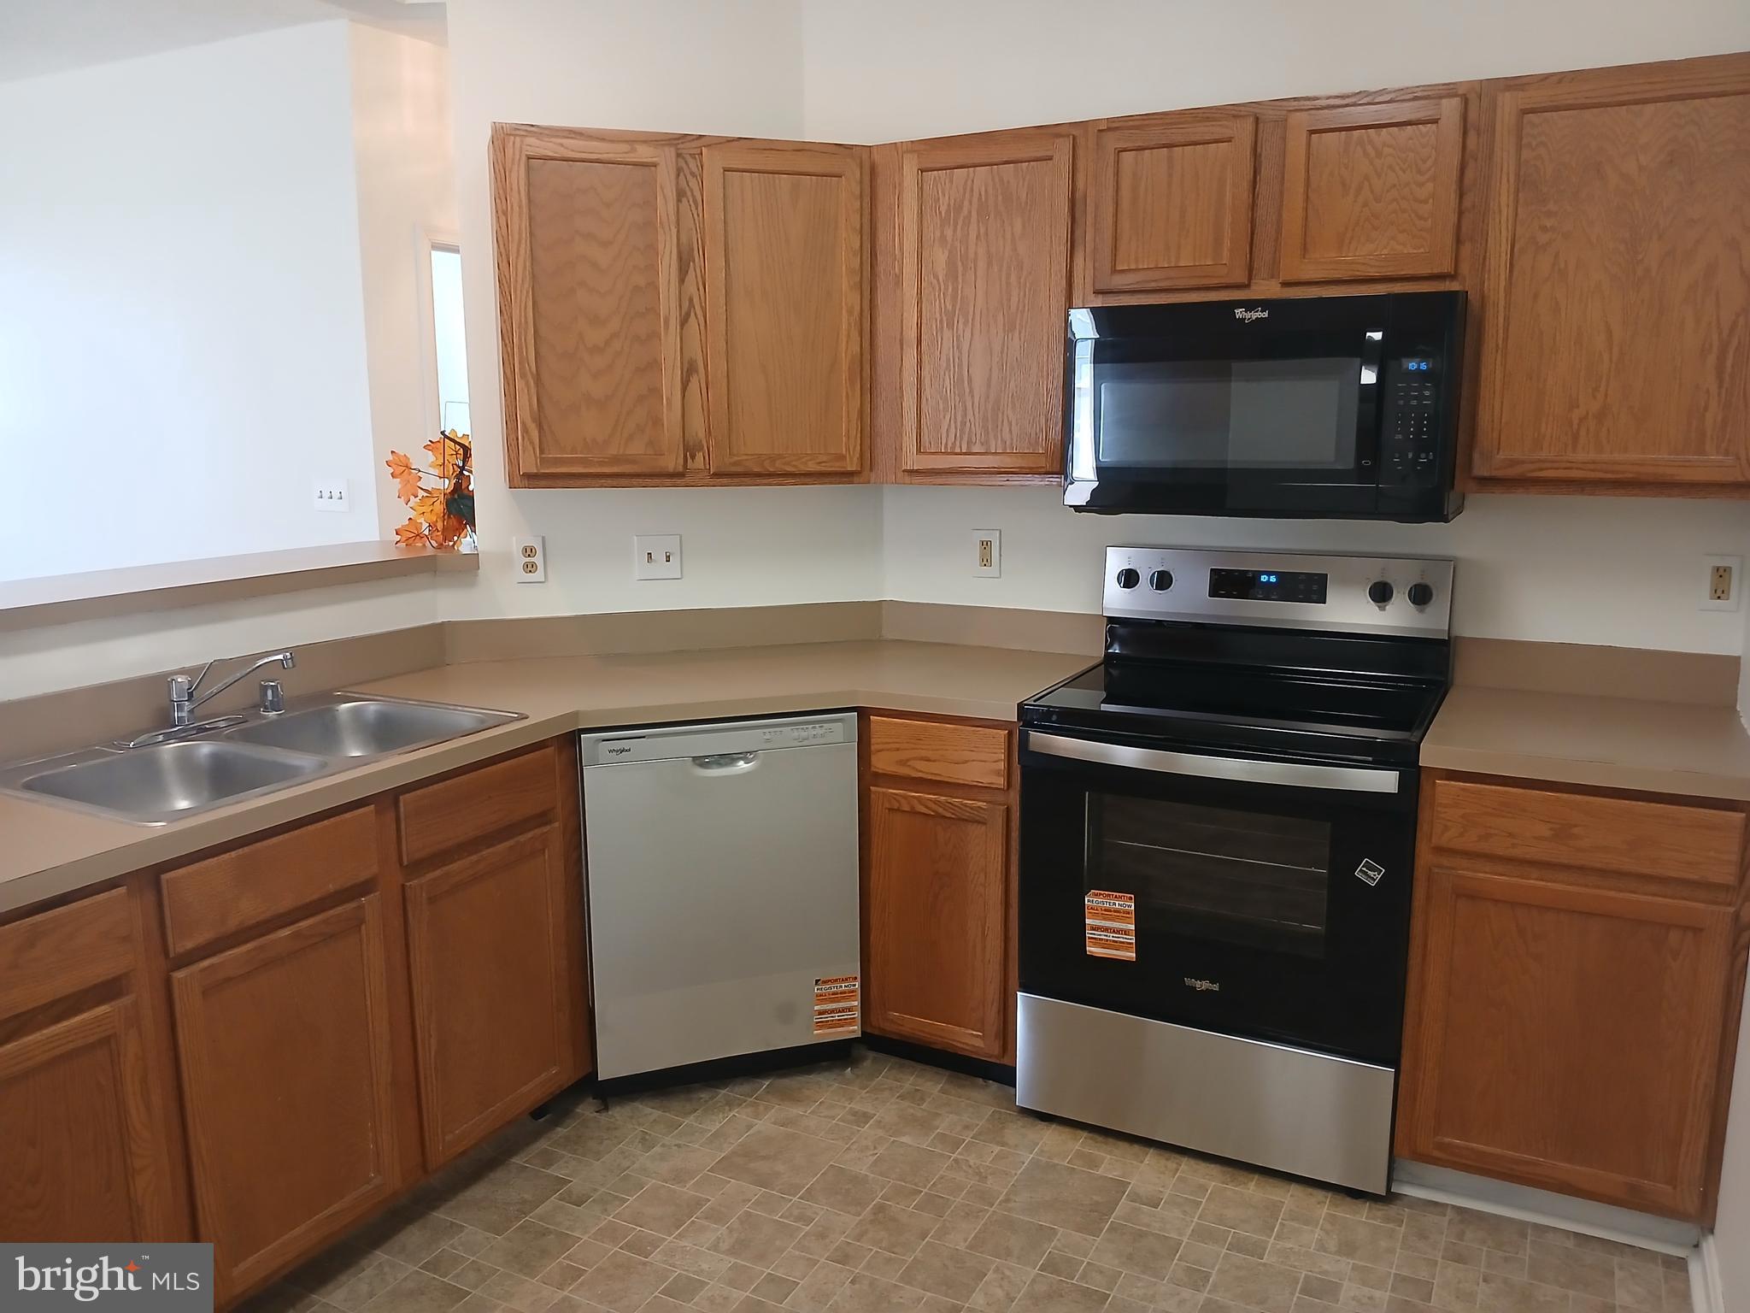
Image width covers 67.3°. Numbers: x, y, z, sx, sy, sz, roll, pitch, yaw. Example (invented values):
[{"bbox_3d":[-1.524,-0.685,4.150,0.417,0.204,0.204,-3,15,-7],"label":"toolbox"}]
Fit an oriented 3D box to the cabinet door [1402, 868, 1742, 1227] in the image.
[{"bbox_3d":[1.244,0.694,2.379,0.477,0.578,0.020,5,11,26],"label":"cabinet door"}]

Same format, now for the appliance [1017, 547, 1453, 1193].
[{"bbox_3d":[0.776,0.402,2.853,0.757,1.195,0.675,5,11,26],"label":"appliance"}]

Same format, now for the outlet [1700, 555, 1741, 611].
[{"bbox_3d":[1.724,-0.150,2.678,0.071,0.115,0.010,5,11,26],"label":"outlet"}]

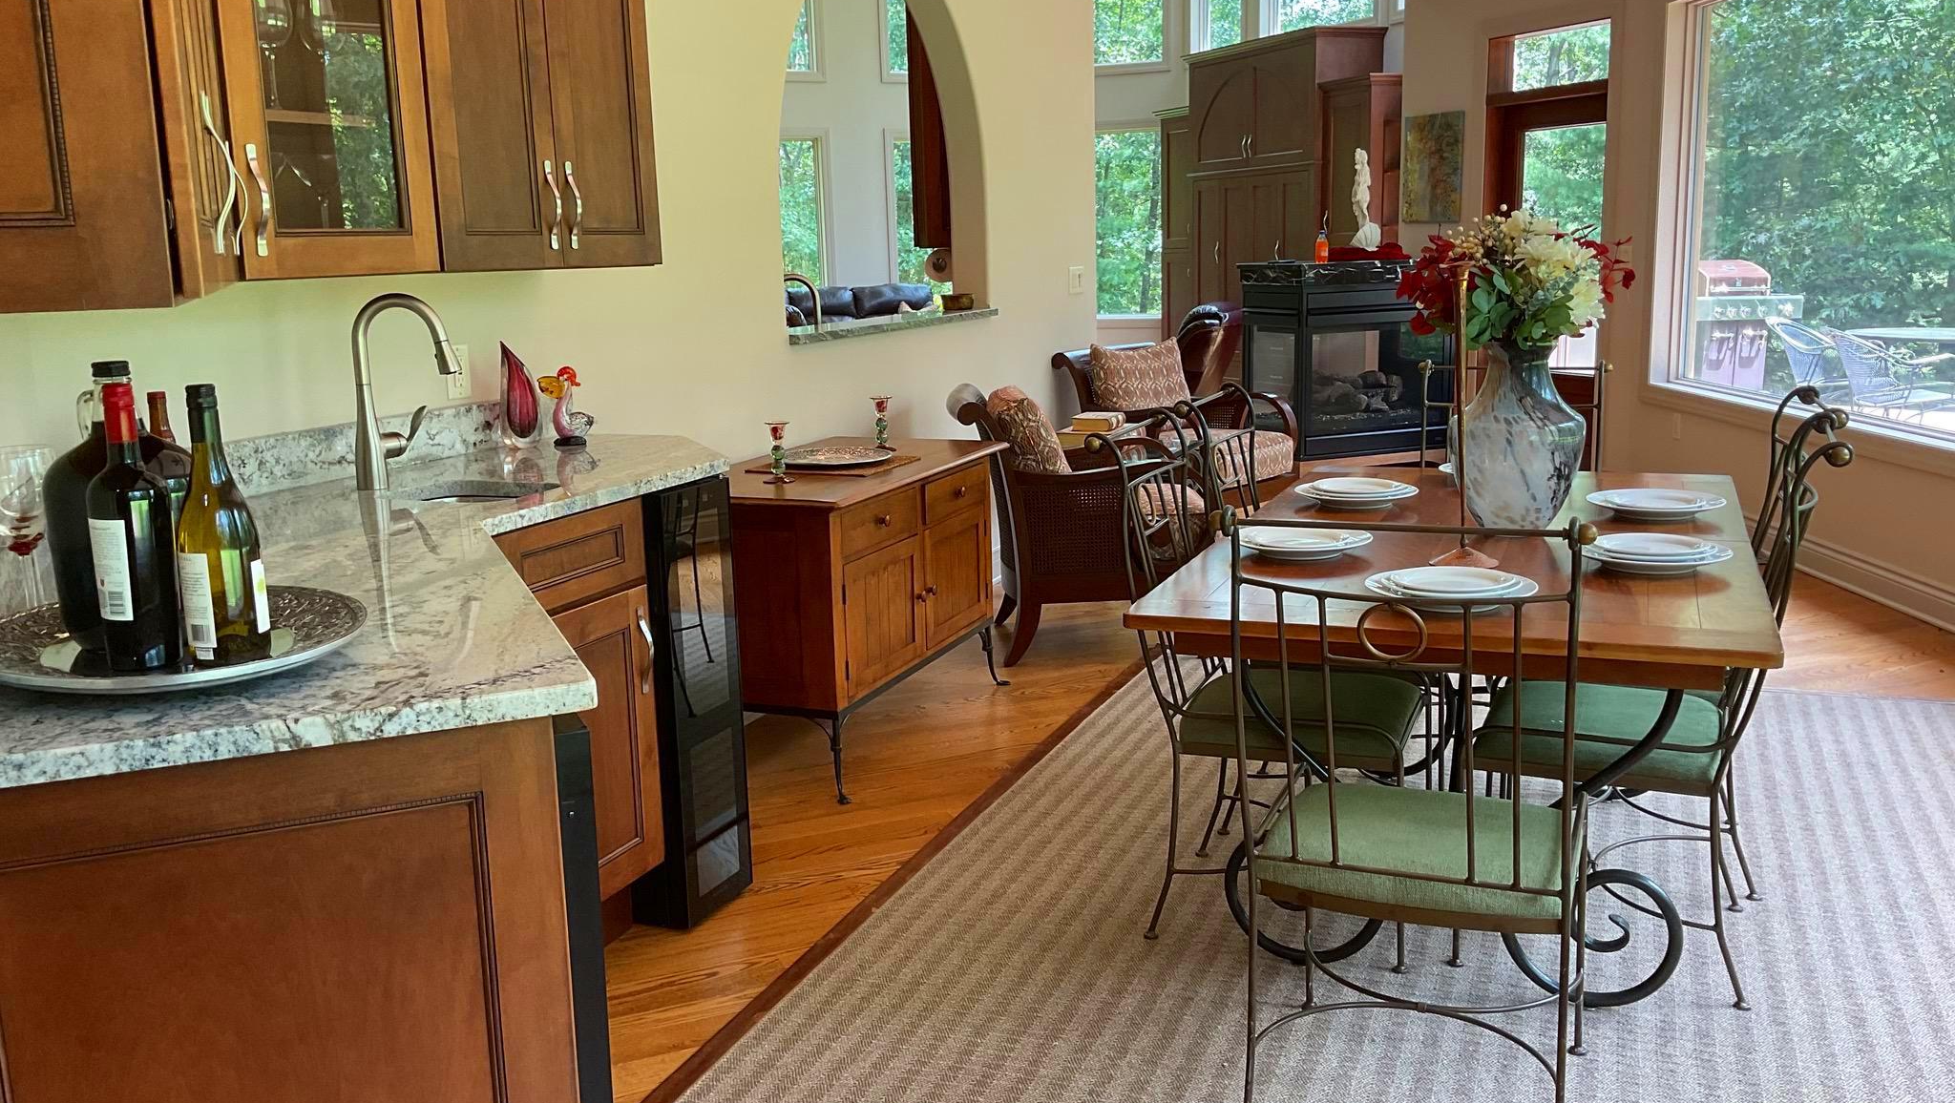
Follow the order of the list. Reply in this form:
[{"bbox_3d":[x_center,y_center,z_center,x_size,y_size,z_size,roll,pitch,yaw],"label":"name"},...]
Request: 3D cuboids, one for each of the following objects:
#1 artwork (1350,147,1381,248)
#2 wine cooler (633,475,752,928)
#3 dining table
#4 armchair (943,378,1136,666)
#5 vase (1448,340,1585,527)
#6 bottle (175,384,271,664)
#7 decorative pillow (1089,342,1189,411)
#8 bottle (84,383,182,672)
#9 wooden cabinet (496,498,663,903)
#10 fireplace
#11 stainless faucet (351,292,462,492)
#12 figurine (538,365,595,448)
[{"bbox_3d":[2.264,-2.059,9.559,0.190,0.603,0.190,7,13,39],"label":"artwork"},{"bbox_3d":[-0.802,0.300,3.439,0.550,0.894,0.260,3,11,21],"label":"wine cooler"},{"bbox_3d":[1.017,0.333,3.325,0.966,0.760,1.813,3,11,22],"label":"dining table"},{"bbox_3d":[0.362,-0.121,5.608,0.850,0.870,0.690,-2,10,-2],"label":"armchair"},{"bbox_3d":[1.069,-0.224,3.215,0.260,0.372,0.260,3,11,21],"label":"vase"},{"bbox_3d":[-0.823,-0.032,1.761,0.080,0.293,0.080,-8,12,-30],"label":"bottle"},{"bbox_3d":[0.716,-0.746,7.199,0.520,0.380,0.160,-11,-4,-41],"label":"decorative pillow"},{"bbox_3d":[-0.886,-0.028,1.708,0.077,0.298,0.077,3,11,22],"label":"bottle"},{"bbox_3d":[-1.005,0.321,3.092,0.610,0.807,0.477,3,11,21],"label":"wooden cabinet"},{"bbox_3d":[2.174,-1.164,9.721,1.028,1.111,0.662,-6,11,-23],"label":"fireplace"},{"bbox_3d":[-1.061,-0.309,3.142,0.265,0.372,0.160,3,11,22],"label":"stainless faucet"},{"bbox_3d":[-0.947,-0.335,3.762,0.130,0.175,0.072,-4,11,-14],"label":"figurine"}]

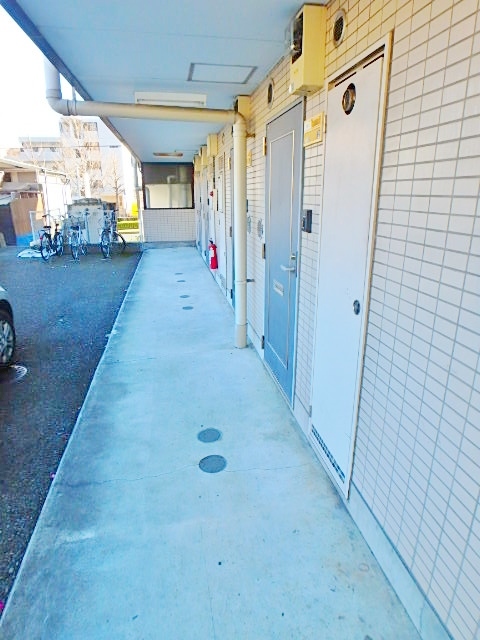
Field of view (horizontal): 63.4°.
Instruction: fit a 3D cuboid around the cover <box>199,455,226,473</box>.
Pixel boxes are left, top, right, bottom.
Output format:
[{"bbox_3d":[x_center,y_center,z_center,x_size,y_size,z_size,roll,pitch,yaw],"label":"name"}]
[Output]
[{"bbox_3d":[-0.165,0.870,2.333,0.165,0.015,0.165,-1,18,0],"label":"cover"}]

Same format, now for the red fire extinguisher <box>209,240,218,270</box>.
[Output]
[{"bbox_3d":[-0.440,-1.091,6.508,0.150,0.500,0.190,-4,19,-9],"label":"red fire extinguisher"}]

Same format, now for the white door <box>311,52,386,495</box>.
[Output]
[{"bbox_3d":[0.499,-0.121,1.931,0.045,1.930,0.520,-4,19,-9],"label":"white door"}]

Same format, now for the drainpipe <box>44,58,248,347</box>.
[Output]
[{"bbox_3d":[-0.734,-0.904,3.594,1.660,2.580,0.130,-4,19,-9],"label":"drainpipe"}]

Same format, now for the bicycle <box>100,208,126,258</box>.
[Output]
[{"bbox_3d":[-3.479,-2.281,10.391,0.580,1.100,1.750,-1,18,-1],"label":"bicycle"}]

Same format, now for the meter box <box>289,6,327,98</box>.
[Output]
[{"bbox_3d":[0.336,-1.339,1.962,0.115,0.340,0.230,-4,19,-9],"label":"meter box"}]

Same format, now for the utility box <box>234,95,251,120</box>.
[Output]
[{"bbox_3d":[0.020,-1.900,3.665,0.115,0.340,0.230,-4,19,-9],"label":"utility box"}]

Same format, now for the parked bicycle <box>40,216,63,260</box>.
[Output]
[{"bbox_3d":[-4.924,-2.168,10.175,0.580,1.060,1.750,-1,18,-1],"label":"parked bicycle"}]

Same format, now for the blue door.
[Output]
[{"bbox_3d":[0.311,-0.455,2.976,0.045,2.000,0.870,-4,19,-9],"label":"blue door"}]

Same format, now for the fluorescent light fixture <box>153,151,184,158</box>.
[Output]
[{"bbox_3d":[-1.577,-3.679,8.652,0.640,0.090,0.140,-4,19,-9],"label":"fluorescent light fixture"}]

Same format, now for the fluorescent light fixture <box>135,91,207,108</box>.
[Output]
[{"bbox_3d":[-0.618,-1.993,3.537,0.640,0.090,0.140,-4,19,-9],"label":"fluorescent light fixture"}]

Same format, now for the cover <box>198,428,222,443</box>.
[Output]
[{"bbox_3d":[-0.201,0.780,2.605,0.165,0.015,0.165,-1,18,0],"label":"cover"}]

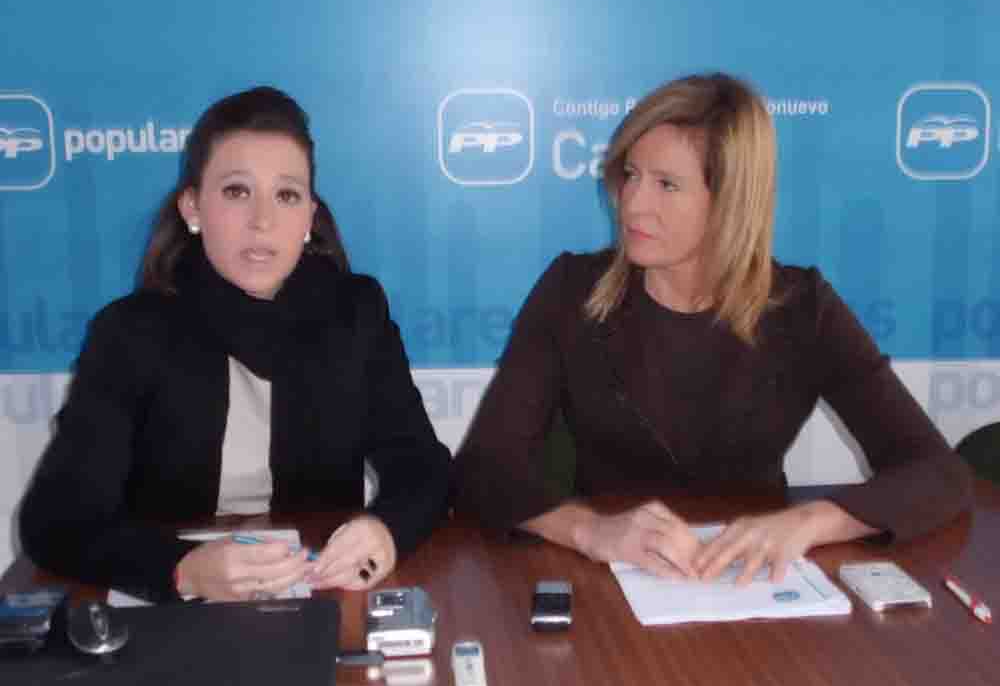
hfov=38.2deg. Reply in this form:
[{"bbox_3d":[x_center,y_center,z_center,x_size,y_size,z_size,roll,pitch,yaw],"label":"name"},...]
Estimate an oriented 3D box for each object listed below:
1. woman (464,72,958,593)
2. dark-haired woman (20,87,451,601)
[{"bbox_3d":[0.252,0.299,1.843,0.610,1.265,0.660,0,10,3],"label":"woman"},{"bbox_3d":[-0.303,0.322,1.776,0.510,1.250,0.640,-2,10,-9],"label":"dark-haired woman"}]

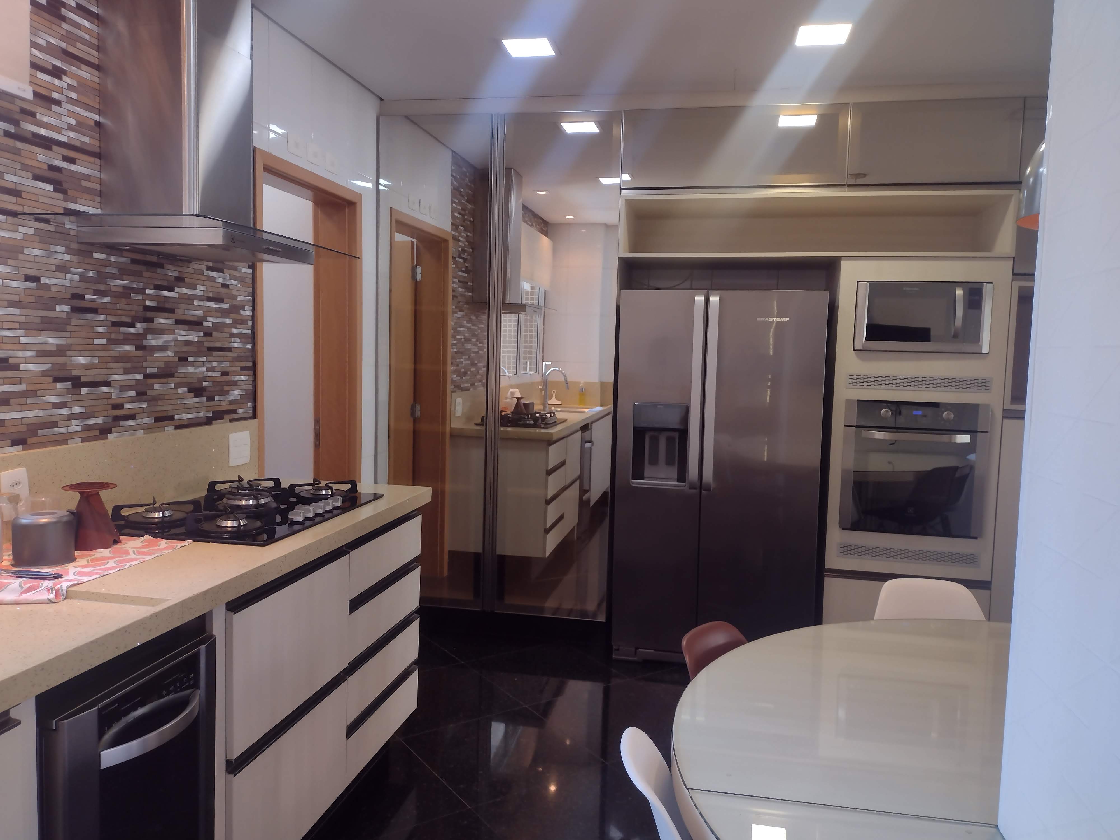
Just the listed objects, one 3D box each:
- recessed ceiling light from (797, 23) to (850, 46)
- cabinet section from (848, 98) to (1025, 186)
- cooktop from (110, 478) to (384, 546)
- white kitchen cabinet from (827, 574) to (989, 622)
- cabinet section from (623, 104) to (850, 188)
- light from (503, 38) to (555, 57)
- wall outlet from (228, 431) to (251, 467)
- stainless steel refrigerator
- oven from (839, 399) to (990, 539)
[{"bbox_3d":[0.963,-1.413,3.200,0.192,0.020,0.203,2,5,11],"label":"recessed ceiling light"},{"bbox_3d":[1.675,-1.219,4.041,0.714,0.362,0.530,2,5,11],"label":"cabinet section"},{"bbox_3d":[-0.906,0.245,2.573,0.509,0.053,0.775,2,5,11],"label":"cooktop"},{"bbox_3d":[1.594,0.848,4.182,0.701,0.324,0.570,2,5,11],"label":"white kitchen cabinet"},{"bbox_3d":[0.772,-1.216,3.898,0.992,0.351,0.022,2,5,11],"label":"cabinet section"},{"bbox_3d":[-0.122,-1.456,3.406,0.190,0.020,0.203,2,5,11],"label":"light"},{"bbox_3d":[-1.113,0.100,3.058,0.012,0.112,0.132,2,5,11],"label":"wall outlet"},{"bbox_3d":[0.757,0.264,4.198,0.893,1.709,0.730,2,5,11],"label":"stainless steel refrigerator"},{"bbox_3d":[1.596,0.195,4.067,0.600,0.586,0.560,2,5,11],"label":"oven"}]

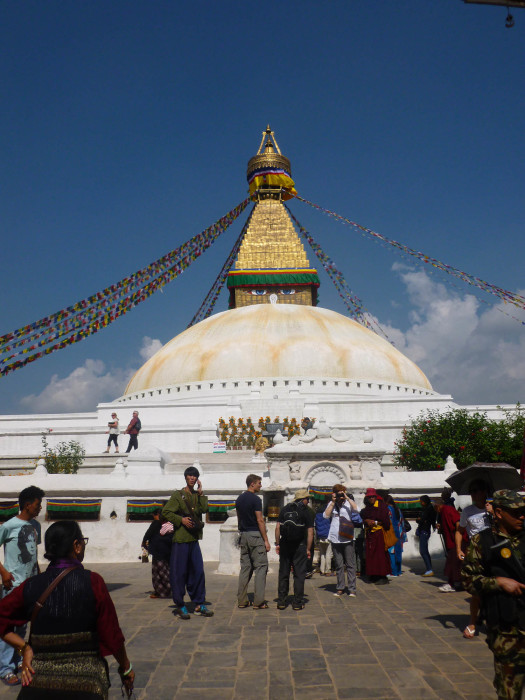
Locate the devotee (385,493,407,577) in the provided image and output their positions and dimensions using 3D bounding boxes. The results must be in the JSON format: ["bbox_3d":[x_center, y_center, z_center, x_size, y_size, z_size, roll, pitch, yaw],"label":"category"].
[{"bbox_3d":[2.635,3.700,12.159,0.520,1.554,0.500,-3,-14,9],"label":"devotee"}]

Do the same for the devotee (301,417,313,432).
[{"bbox_3d":[1.826,3.524,25.483,0.480,1.420,0.400,-6,-14,19],"label":"devotee"}]

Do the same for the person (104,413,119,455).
[{"bbox_3d":[-6.267,3.457,25.312,0.600,1.660,0.450,0,-13,-3],"label":"person"}]

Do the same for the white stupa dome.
[{"bbox_3d":[1.567,0.459,62.424,30.195,9.028,30.195,-1,-13,1],"label":"white stupa dome"}]

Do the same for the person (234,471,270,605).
[{"bbox_3d":[-0.137,2.652,8.514,0.520,1.773,0.420,-11,-16,37],"label":"person"}]

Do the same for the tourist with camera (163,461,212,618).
[{"bbox_3d":[-0.945,2.443,7.839,0.600,1.843,0.420,2,-13,-12],"label":"tourist with camera"}]

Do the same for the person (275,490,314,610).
[{"bbox_3d":[0.425,2.765,8.457,0.550,1.543,0.500,-4,-13,15],"label":"person"}]

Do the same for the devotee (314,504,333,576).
[{"bbox_3d":[1.202,3.739,12.013,0.450,1.356,0.420,-3,-13,10],"label":"devotee"}]

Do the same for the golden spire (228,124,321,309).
[{"bbox_3d":[0.903,-13.084,61.748,8.500,21.500,8.500,-2,-13,1],"label":"golden spire"}]

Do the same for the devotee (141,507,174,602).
[{"bbox_3d":[-1.691,3.308,9.911,0.580,1.393,0.520,10,-18,-40],"label":"devotee"}]

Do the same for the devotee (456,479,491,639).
[{"bbox_3d":[2.467,2.372,7.028,0.550,1.725,0.450,0,-14,-7],"label":"devotee"}]

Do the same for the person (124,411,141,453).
[{"bbox_3d":[-5.428,3.440,25.428,0.650,1.776,0.520,-3,-14,7],"label":"person"}]

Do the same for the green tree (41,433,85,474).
[{"bbox_3d":[-5.903,3.171,17.782,1.300,1.500,1.100,-1,-13,0],"label":"green tree"}]

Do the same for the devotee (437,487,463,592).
[{"bbox_3d":[2.938,2.997,9.691,0.550,1.561,0.500,-2,-13,5],"label":"devotee"}]

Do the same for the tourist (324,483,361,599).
[{"bbox_3d":[1.282,3.070,9.849,0.650,1.730,0.480,-3,-14,6],"label":"tourist"}]

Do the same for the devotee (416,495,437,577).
[{"bbox_3d":[3.091,3.548,11.639,0.420,1.472,0.420,-2,-13,5],"label":"devotee"}]

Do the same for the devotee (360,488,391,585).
[{"bbox_3d":[2.077,3.393,11.104,0.600,1.664,0.450,-4,-14,11],"label":"devotee"}]

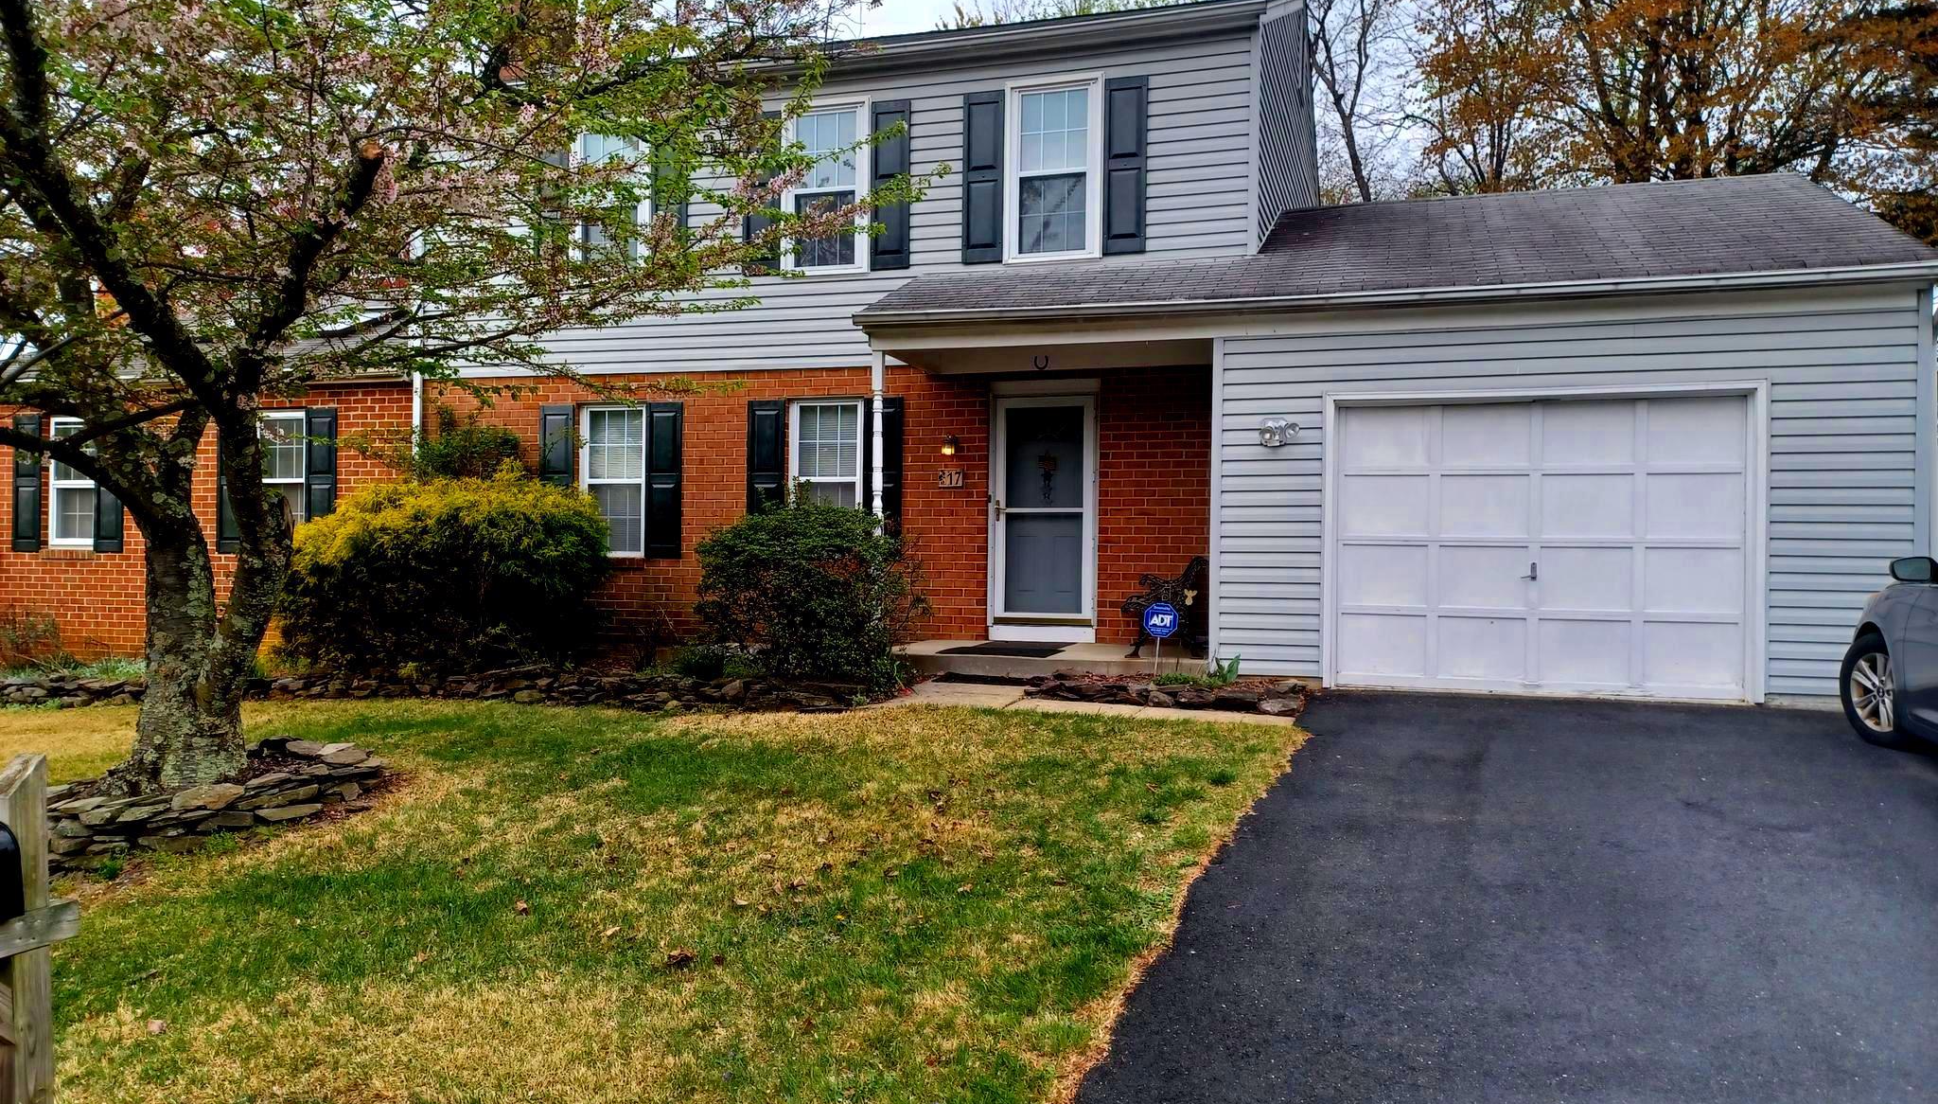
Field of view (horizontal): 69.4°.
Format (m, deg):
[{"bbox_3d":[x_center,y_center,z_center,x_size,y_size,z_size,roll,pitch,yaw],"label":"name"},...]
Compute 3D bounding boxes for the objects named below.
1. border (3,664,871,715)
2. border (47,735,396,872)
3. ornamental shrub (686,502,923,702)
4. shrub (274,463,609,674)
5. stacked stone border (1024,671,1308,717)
[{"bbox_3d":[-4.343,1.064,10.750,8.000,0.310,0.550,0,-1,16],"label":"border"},{"bbox_3d":[-3.832,1.247,7.050,1.700,0.320,1.800,0,-1,18],"label":"border"},{"bbox_3d":[-1.244,0.368,10.800,1.650,1.420,1.500,1,-1,0],"label":"ornamental shrub"},{"bbox_3d":[-4.685,0.183,12.500,2.750,1.800,2.100,0,-1,18],"label":"shrub"},{"bbox_3d":[1.383,1.006,9.950,2.050,0.190,0.600,0,-1,19],"label":"stacked stone border"}]

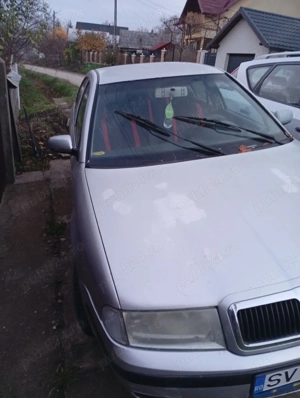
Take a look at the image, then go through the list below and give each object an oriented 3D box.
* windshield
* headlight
[{"bbox_3d":[0.218,-0.601,2.275,1.428,0.140,0.910,-9,56,-10],"label":"windshield"},{"bbox_3d":[0.091,0.465,1.158,0.376,0.170,0.115,-4,27,-1],"label":"headlight"}]

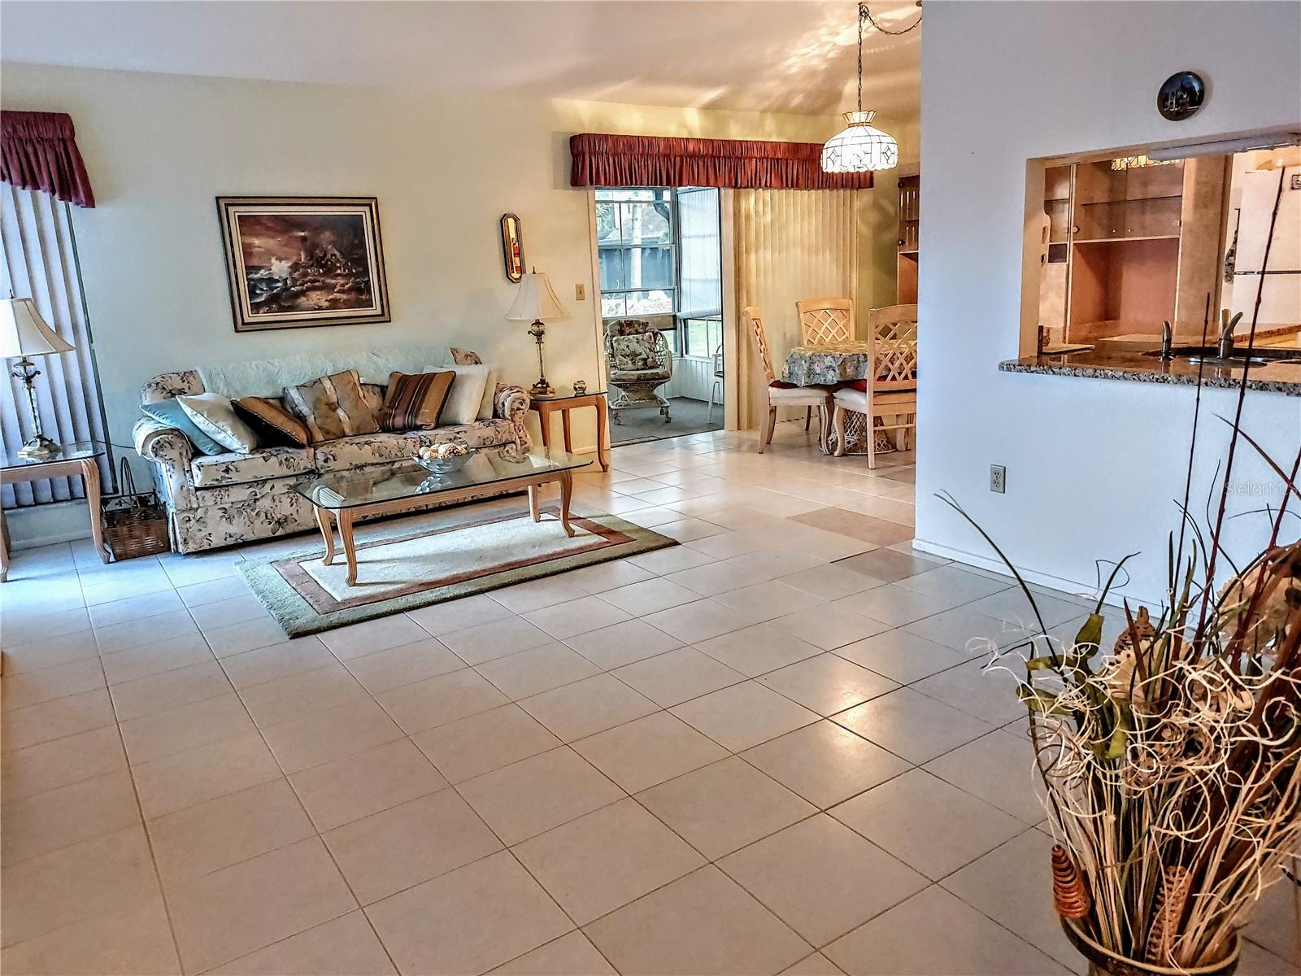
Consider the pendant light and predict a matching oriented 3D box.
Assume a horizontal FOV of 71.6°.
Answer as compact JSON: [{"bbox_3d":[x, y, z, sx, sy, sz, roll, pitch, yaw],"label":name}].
[{"bbox_3d":[1.391,-2.636,5.976,0.529,1.030,0.529,-2,13,1],"label":"pendant light"}]

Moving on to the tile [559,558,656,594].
[{"bbox_3d":[-0.195,0.396,3.933,0.335,0.010,0.335,-11,16,-33],"label":"tile"}]

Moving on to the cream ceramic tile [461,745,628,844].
[{"bbox_3d":[-0.281,0.776,2.296,0.333,0.010,0.330,-11,16,-33],"label":"cream ceramic tile"}]

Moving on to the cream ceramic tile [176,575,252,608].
[{"bbox_3d":[-1.882,0.451,4.007,0.335,0.010,0.335,-11,16,-33],"label":"cream ceramic tile"}]

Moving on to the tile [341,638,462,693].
[{"bbox_3d":[-0.848,0.618,3.147,0.336,0.010,0.336,-11,16,-33],"label":"tile"}]

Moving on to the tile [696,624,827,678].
[{"bbox_3d":[0.379,0.564,3.140,0.336,0.010,0.336,-11,16,-33],"label":"tile"}]

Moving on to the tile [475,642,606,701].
[{"bbox_3d":[-0.375,0.617,3.027,0.335,0.010,0.335,-11,15,-33],"label":"tile"}]

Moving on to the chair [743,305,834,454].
[{"bbox_3d":[1.011,-0.784,6.480,0.600,1.020,0.490,2,14,16],"label":"chair"}]

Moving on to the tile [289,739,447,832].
[{"bbox_3d":[-0.738,0.770,2.361,0.332,0.010,0.327,-11,16,-33],"label":"tile"}]

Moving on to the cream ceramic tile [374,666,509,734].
[{"bbox_3d":[-0.667,0.675,2.877,0.333,0.010,0.333,-11,16,-33],"label":"cream ceramic tile"}]

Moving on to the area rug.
[{"bbox_3d":[-0.912,0.315,4.386,1.810,0.015,1.190,-11,15,-33],"label":"area rug"}]

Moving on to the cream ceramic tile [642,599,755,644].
[{"bbox_3d":[0.183,0.505,3.392,0.335,0.010,0.335,-11,16,-33],"label":"cream ceramic tile"}]

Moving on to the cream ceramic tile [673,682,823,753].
[{"bbox_3d":[0.283,0.680,2.707,0.333,0.010,0.333,-11,16,-33],"label":"cream ceramic tile"}]

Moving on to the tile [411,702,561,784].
[{"bbox_3d":[-0.466,0.721,2.558,0.333,0.010,0.330,-11,16,-33],"label":"tile"}]

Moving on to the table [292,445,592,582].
[{"bbox_3d":[-0.987,0.113,4.439,1.345,0.400,0.710,-11,16,-33],"label":"table"}]

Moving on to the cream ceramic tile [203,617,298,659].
[{"bbox_3d":[-1.500,0.564,3.477,0.335,0.010,0.335,-11,15,-33],"label":"cream ceramic tile"}]

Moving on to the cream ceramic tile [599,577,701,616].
[{"bbox_3d":[0.005,0.442,3.630,0.332,0.010,0.327,-11,16,-33],"label":"cream ceramic tile"}]

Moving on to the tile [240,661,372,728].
[{"bbox_3d":[-1.137,0.676,2.952,0.333,0.010,0.333,-11,16,-33],"label":"tile"}]

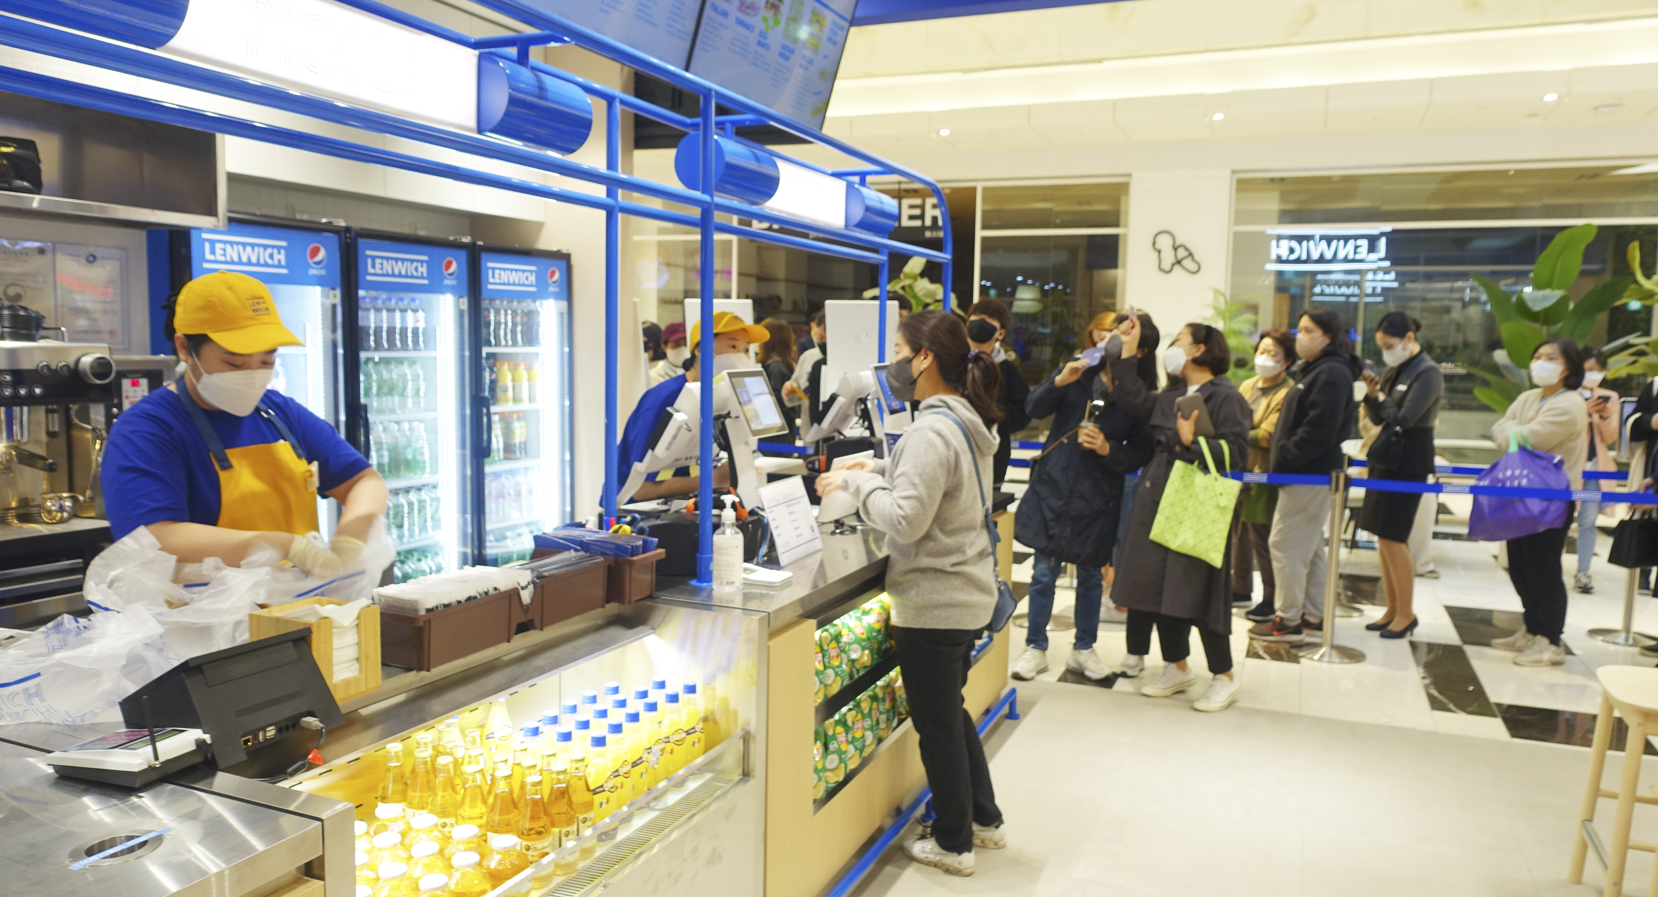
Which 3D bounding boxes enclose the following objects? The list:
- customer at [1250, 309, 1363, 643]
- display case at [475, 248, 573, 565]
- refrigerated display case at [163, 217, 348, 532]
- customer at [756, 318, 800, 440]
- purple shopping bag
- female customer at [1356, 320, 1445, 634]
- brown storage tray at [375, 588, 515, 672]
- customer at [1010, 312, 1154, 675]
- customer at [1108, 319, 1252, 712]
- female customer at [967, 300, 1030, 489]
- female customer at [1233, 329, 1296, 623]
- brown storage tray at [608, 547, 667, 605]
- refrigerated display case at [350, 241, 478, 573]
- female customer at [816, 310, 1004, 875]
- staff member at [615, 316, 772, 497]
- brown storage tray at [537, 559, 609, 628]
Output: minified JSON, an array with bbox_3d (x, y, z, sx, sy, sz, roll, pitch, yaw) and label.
[{"bbox_3d":[2.513,0.140,5.797,0.520,1.700,0.460,1,6,-2],"label":"customer"},{"bbox_3d":[-1.597,0.075,4.918,0.650,1.890,0.650,3,6,23],"label":"display case"},{"bbox_3d":[-2.088,0.172,3.742,0.640,1.860,0.620,3,6,24],"label":"refrigerated display case"},{"bbox_3d":[-0.335,-0.002,7.065,0.320,1.666,0.440,1,6,3],"label":"customer"},{"bbox_3d":[3.357,0.221,5.380,0.500,0.450,0.240,3,6,20],"label":"purple shopping bag"},{"bbox_3d":[3.063,0.154,5.863,0.410,1.680,0.410,1,6,-6],"label":"female customer"},{"bbox_3d":[-0.755,0.348,2.188,0.140,0.112,0.280,3,6,23],"label":"brown storage tray"},{"bbox_3d":[1.139,0.215,5.065,0.580,1.640,0.460,3,6,23],"label":"customer"},{"bbox_3d":[1.539,0.270,4.731,0.550,1.610,0.520,-3,7,-37],"label":"customer"},{"bbox_3d":[0.799,0.121,5.614,0.500,1.744,0.330,5,7,38],"label":"female customer"},{"bbox_3d":[2.507,0.134,6.397,0.340,1.624,0.460,-2,6,-25],"label":"female customer"},{"bbox_3d":[-0.563,0.300,2.713,0.280,0.112,0.140,3,6,23],"label":"brown storage tray"},{"bbox_3d":[-1.850,0.129,4.327,0.650,1.890,0.630,3,6,23],"label":"refrigerated display case"},{"bbox_3d":[0.269,0.403,3.294,0.580,1.620,0.480,3,6,23],"label":"female customer"},{"bbox_3d":[-0.552,0.298,4.168,0.620,1.630,0.520,3,6,23],"label":"staff member"},{"bbox_3d":[-0.611,0.314,2.429,0.150,0.105,0.280,3,6,24],"label":"brown storage tray"}]

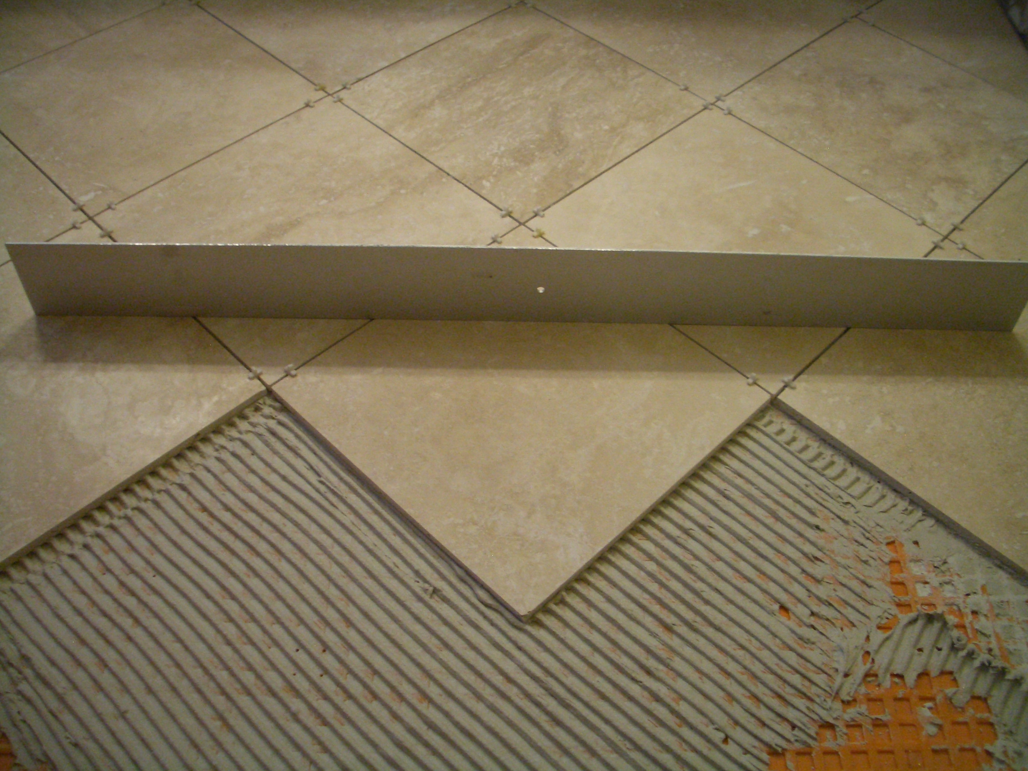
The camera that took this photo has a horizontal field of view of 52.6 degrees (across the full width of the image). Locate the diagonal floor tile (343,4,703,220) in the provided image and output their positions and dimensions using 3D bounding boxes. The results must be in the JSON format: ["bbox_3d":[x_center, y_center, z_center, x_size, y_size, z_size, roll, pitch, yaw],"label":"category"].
[{"bbox_3d":[0.009,-0.325,1.191,0.305,0.009,0.305,-37,60,-28],"label":"diagonal floor tile"}]

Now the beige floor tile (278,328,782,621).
[{"bbox_3d":[0.008,0.009,0.909,0.305,0.009,0.305,-37,60,-28],"label":"beige floor tile"}]

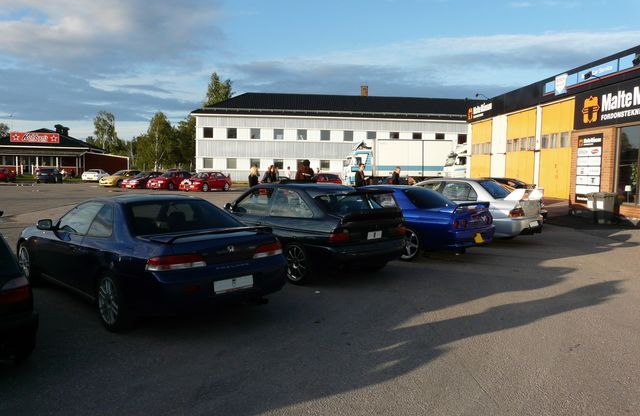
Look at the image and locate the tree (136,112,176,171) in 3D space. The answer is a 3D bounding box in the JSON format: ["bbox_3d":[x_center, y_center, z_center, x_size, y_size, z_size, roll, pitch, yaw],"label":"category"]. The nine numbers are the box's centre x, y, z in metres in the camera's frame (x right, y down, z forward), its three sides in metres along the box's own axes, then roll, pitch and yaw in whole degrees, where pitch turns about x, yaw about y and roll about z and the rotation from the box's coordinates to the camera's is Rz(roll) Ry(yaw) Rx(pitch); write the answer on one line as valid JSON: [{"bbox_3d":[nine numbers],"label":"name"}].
[{"bbox_3d":[-22.700,-8.600,72.000,5.500,9.200,5.300,1,4,0],"label":"tree"}]

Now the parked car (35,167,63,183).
[{"bbox_3d":[-25.800,-3.090,49.600,1.750,1.420,4.450,0,4,-13],"label":"parked car"}]

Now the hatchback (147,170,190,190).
[{"bbox_3d":[-11.350,-2.140,40.500,1.750,1.410,4.300,3,4,25],"label":"hatchback"}]

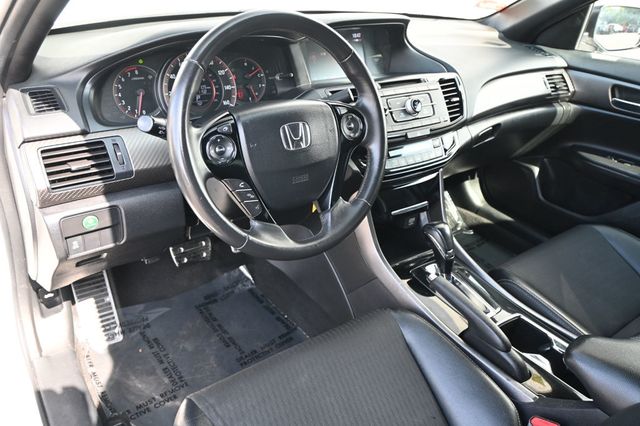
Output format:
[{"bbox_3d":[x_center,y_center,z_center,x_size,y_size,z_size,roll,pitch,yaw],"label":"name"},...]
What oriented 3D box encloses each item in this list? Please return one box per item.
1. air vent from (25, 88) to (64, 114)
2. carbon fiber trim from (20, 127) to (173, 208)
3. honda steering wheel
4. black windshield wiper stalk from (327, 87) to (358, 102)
[{"bbox_3d":[-0.426,-0.170,0.768,0.050,0.045,0.020,-16,-12,-32],"label":"air vent"},{"bbox_3d":[-0.327,-0.077,0.776,0.225,0.105,0.045,-16,1,-32],"label":"carbon fiber trim"},{"bbox_3d":[-0.059,-0.117,0.792,0.379,0.379,0.100,-16,10,-32],"label":"honda steering wheel"},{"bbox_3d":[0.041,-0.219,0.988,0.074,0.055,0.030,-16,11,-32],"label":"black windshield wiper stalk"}]

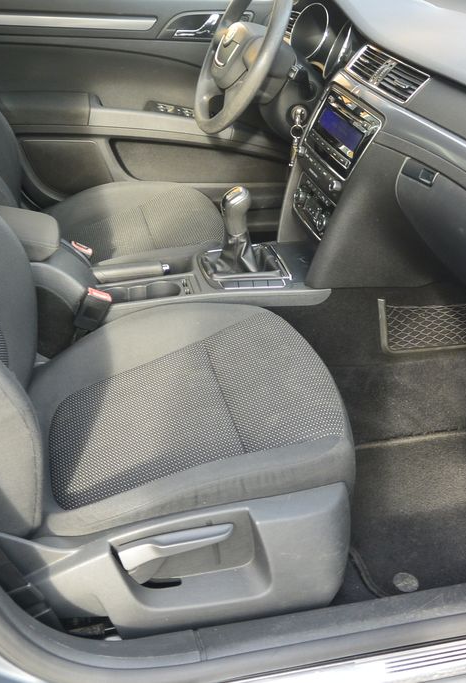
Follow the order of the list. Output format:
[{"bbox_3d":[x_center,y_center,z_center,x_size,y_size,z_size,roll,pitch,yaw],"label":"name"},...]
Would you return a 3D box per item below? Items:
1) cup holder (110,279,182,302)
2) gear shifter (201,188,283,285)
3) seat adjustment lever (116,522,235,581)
[{"bbox_3d":[-0.166,-0.062,1.377,0.148,0.062,0.075,-3,30,-13],"label":"cup holder"},{"bbox_3d":[0.015,-0.214,1.428,0.138,0.164,0.126,-3,30,-13],"label":"gear shifter"},{"bbox_3d":[-0.071,0.255,0.923,0.134,0.063,0.036,-3,30,-13],"label":"seat adjustment lever"}]

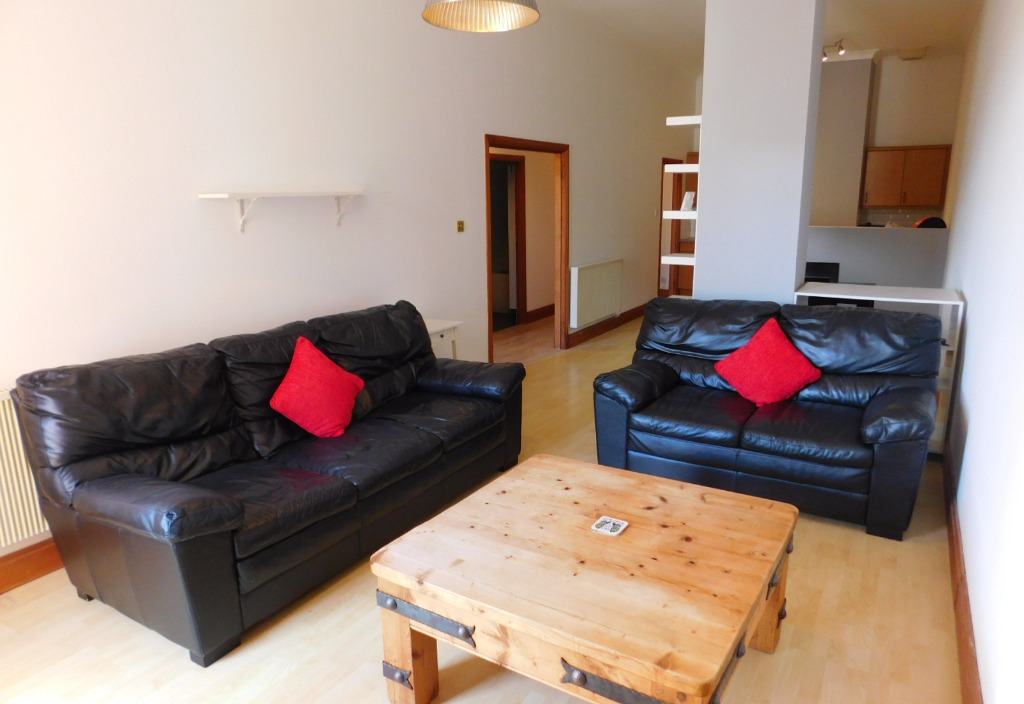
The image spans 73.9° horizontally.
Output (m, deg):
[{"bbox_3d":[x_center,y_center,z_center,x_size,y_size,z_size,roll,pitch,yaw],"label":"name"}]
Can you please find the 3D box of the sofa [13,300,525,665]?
[{"bbox_3d":[-0.923,0.378,3.318,0.987,0.928,2.123,7,15,32],"label":"sofa"}]

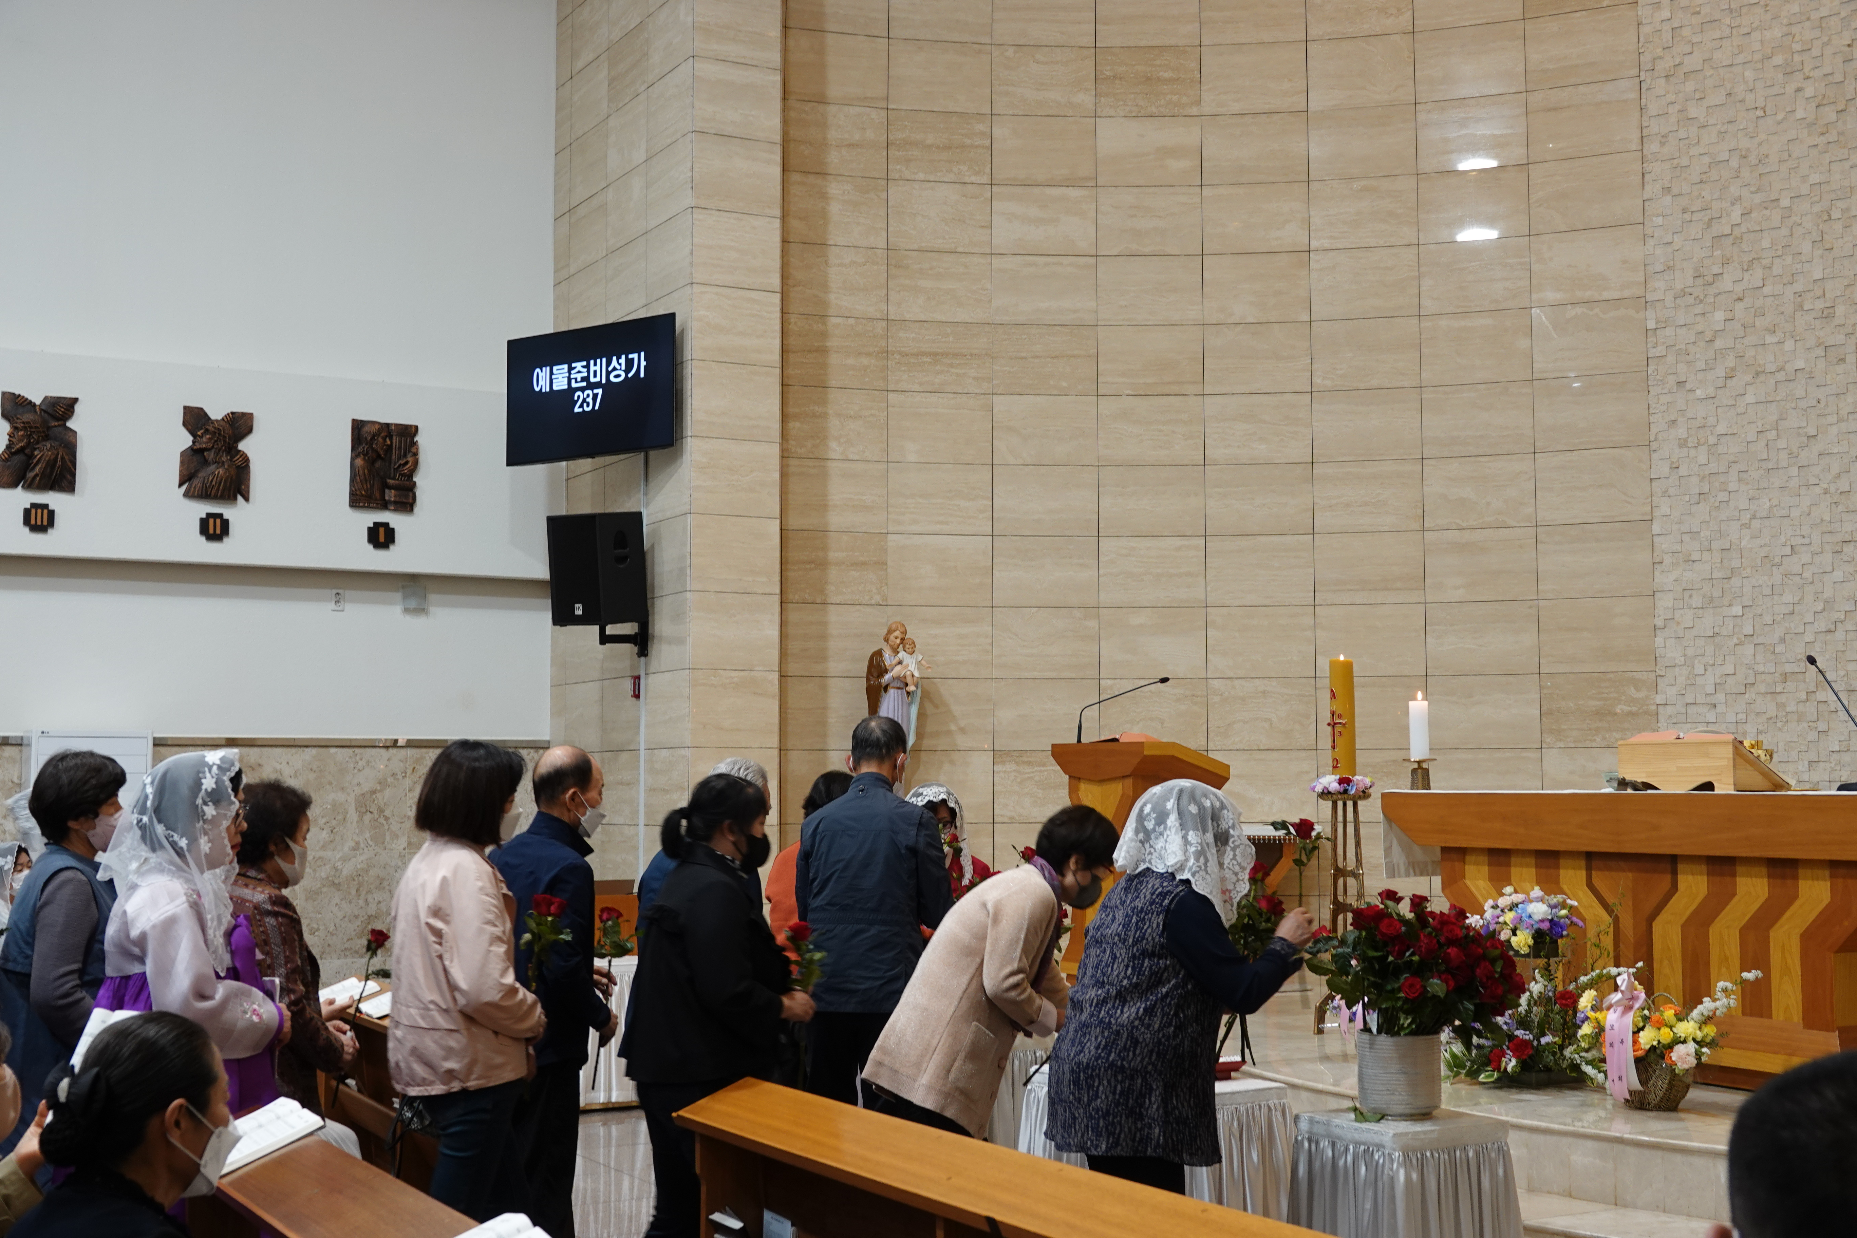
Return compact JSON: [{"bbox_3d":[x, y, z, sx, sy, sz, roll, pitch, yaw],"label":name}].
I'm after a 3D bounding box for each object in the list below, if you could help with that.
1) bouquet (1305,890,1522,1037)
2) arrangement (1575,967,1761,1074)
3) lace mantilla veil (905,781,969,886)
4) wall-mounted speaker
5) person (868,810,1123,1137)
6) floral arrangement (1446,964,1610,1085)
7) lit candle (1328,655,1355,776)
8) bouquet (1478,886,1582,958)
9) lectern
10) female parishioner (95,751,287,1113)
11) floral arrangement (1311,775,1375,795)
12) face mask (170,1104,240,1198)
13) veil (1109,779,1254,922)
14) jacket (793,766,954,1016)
[{"bbox_3d":[1.169,0.832,4.970,0.520,0.345,0.480,-1,-5,17],"label":"bouquet"},{"bbox_3d":[2.322,1.262,6.480,0.530,0.310,0.380,-2,-5,27],"label":"arrangement"},{"bbox_3d":[0.026,0.702,6.700,0.260,0.340,0.260,1,-5,-18],"label":"lace mantilla veil"},{"bbox_3d":[-1.668,-0.212,10.400,0.340,0.590,0.330,-3,2,34],"label":"wall-mounted speaker"},{"bbox_3d":[0.150,1.174,5.274,0.680,1.390,0.480,1,-5,-13],"label":"person"},{"bbox_3d":[2.063,1.399,7.112,0.560,0.420,0.460,-3,-5,30],"label":"floral arrangement"},{"bbox_3d":[1.684,0.405,8.400,0.095,0.510,0.095,-3,-5,30],"label":"lit candle"},{"bbox_3d":[2.046,1.032,7.020,0.335,0.230,0.310,-2,-5,27],"label":"bouquet"},{"bbox_3d":[1.006,1.208,9.835,0.580,1.230,0.600,4,-6,-44],"label":"lectern"},{"bbox_3d":[-1.575,1.035,4.312,0.500,1.515,0.500,1,-5,-17],"label":"female parishioner"},{"bbox_3d":[1.684,0.676,8.400,0.250,0.088,0.250,-1,-5,12],"label":"floral arrangement"},{"bbox_3d":[-0.961,0.704,2.720,0.140,0.120,0.110,-4,-19,45],"label":"face mask"},{"bbox_3d":[0.609,0.559,4.921,0.340,0.350,0.300,4,-6,-38],"label":"veil"},{"bbox_3d":[-0.165,0.833,6.254,0.460,0.735,0.330,-1,-5,17],"label":"jacket"}]

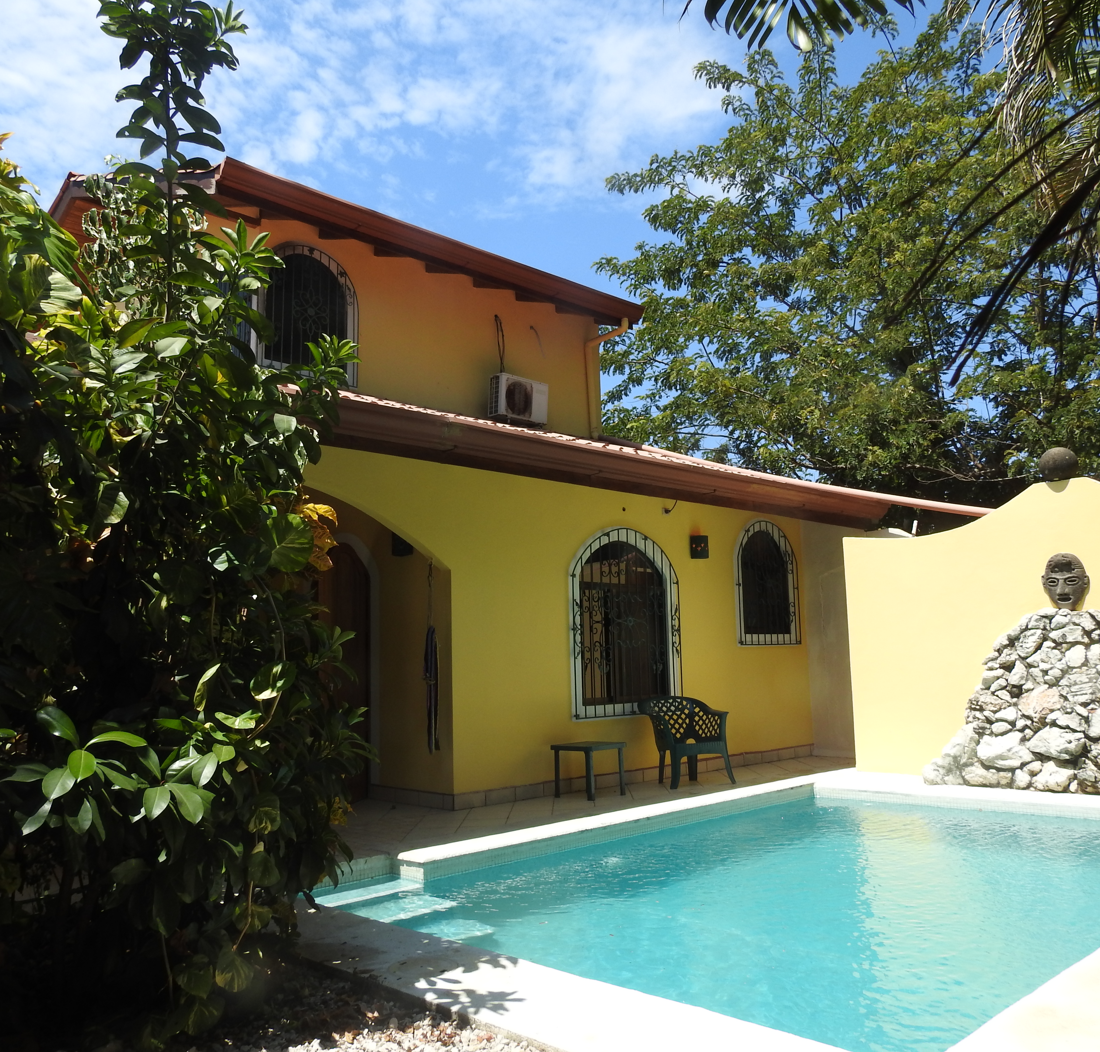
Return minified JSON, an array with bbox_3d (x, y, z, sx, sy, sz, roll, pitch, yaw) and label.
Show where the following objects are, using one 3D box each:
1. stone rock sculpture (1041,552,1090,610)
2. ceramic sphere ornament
[{"bbox_3d":[4.412,0.474,8.330,0.160,0.480,0.370,6,-11,-43],"label":"stone rock sculpture"},{"bbox_3d":[4.486,-0.541,8.571,0.355,0.345,0.355,6,-11,-43],"label":"ceramic sphere ornament"}]

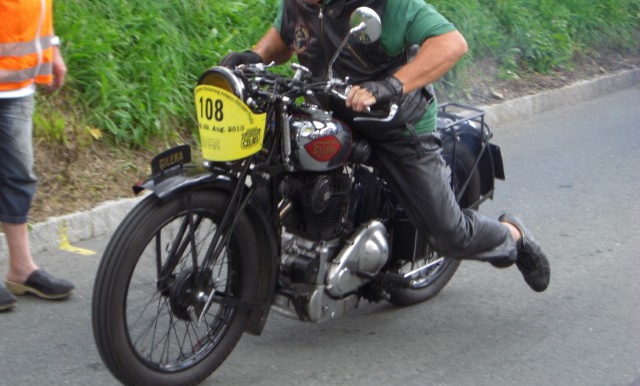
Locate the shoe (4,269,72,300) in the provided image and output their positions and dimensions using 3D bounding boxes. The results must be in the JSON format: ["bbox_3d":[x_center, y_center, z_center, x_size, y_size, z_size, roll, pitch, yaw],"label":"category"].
[{"bbox_3d":[-1.078,0.345,6.681,0.270,0.100,0.098,4,11,20],"label":"shoe"}]

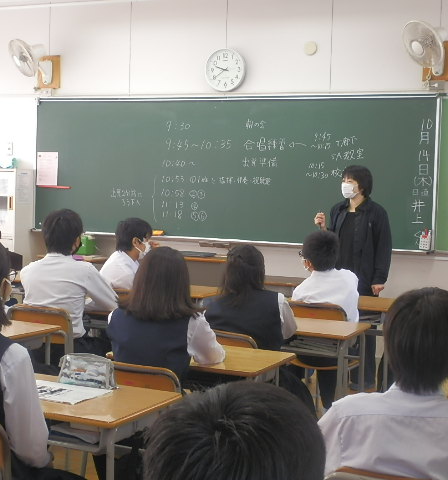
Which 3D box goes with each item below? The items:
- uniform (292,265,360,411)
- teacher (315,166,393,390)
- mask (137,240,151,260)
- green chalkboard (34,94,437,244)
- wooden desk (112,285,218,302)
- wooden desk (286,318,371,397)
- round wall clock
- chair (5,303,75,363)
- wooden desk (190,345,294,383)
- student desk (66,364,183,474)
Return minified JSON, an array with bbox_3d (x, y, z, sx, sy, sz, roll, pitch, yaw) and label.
[{"bbox_3d":[0.583,0.600,5.291,0.440,0.900,0.580,3,4,20],"label":"uniform"},{"bbox_3d":[0.894,0.253,6.534,0.480,1.565,0.380,4,4,33],"label":"teacher"},{"bbox_3d":[-0.471,0.059,5.550,0.080,0.110,0.140,17,-3,-25],"label":"mask"},{"bbox_3d":[-0.036,-0.598,7.846,3.600,1.200,0.080,3,4,23],"label":"green chalkboard"},{"bbox_3d":[-0.337,0.676,5.936,0.615,0.720,0.410,3,4,23],"label":"wooden desk"},{"bbox_3d":[0.350,0.773,4.623,0.615,0.720,0.410,3,4,25],"label":"wooden desk"},{"bbox_3d":[0.008,-1.402,7.800,0.360,0.360,0.055,3,4,23],"label":"round wall clock"},{"bbox_3d":[-0.800,0.704,4.722,0.385,0.780,0.480,3,4,26],"label":"chair"},{"bbox_3d":[-0.093,0.813,3.730,0.615,0.720,0.410,3,4,26],"label":"wooden desk"},{"bbox_3d":[-0.510,0.846,2.979,0.615,0.720,0.410,3,4,27],"label":"student desk"}]

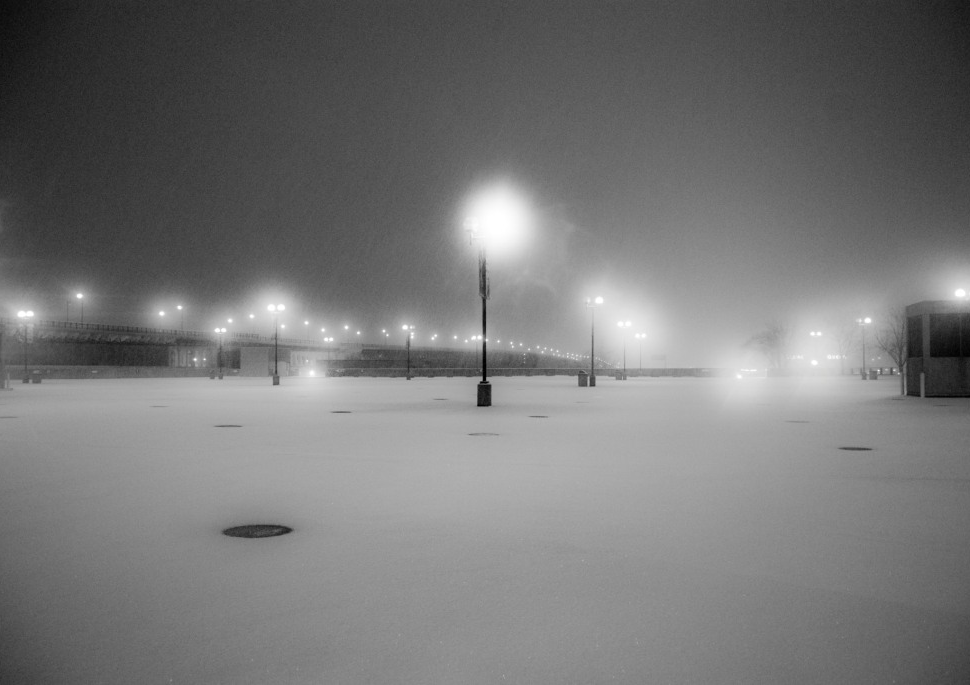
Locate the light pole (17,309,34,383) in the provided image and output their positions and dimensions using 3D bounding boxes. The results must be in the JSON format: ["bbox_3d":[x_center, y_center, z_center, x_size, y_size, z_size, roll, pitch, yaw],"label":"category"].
[{"bbox_3d":[-40.192,0.442,67.422,1.250,6.300,0.480,0,-2,7],"label":"light pole"}]

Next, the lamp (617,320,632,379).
[{"bbox_3d":[14.970,0.913,82.482,1.250,6.300,0.480,0,-2,7],"label":"lamp"}]

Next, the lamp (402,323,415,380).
[{"bbox_3d":[-8.764,1.188,88.521,1.250,6.300,0.480,0,-2,7],"label":"lamp"}]

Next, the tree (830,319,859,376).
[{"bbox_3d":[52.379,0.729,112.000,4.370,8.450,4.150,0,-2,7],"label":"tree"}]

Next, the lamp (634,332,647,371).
[{"bbox_3d":[21.936,1.921,108.340,1.250,6.300,0.480,0,-2,7],"label":"lamp"}]

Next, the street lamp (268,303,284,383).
[{"bbox_3d":[-16.279,0.194,60.128,1.250,6.300,0.480,0,-2,7],"label":"street lamp"}]

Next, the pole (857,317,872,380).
[{"bbox_3d":[38.444,0.676,78.085,1.250,6.300,0.480,0,-2,7],"label":"pole"}]

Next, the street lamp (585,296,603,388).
[{"bbox_3d":[7.628,-0.035,54.256,1.250,6.300,0.480,0,-2,7],"label":"street lamp"}]

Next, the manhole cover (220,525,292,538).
[{"bbox_3d":[-1.686,1.418,5.697,0.530,0.040,0.530,0,-2,0],"label":"manhole cover"}]

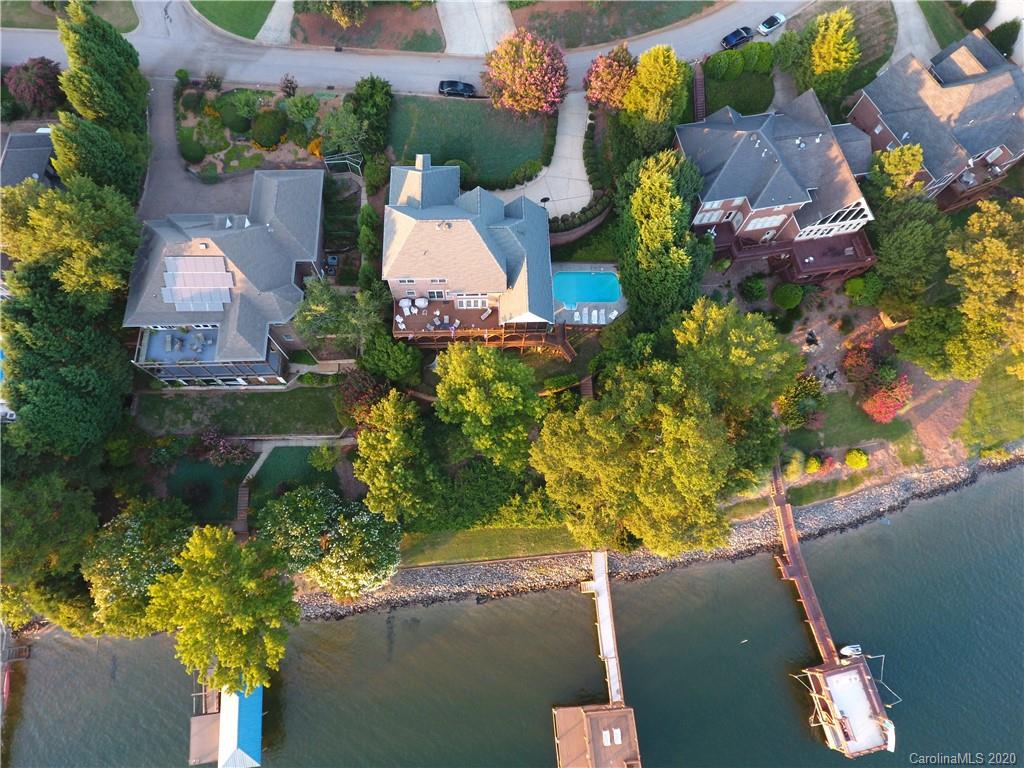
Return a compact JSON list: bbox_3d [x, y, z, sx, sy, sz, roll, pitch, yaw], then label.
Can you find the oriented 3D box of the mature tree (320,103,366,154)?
[{"bbox_3d":[-20.841,-31.408,73.686,5.400,5.500,6.000,1,69,-2],"label":"mature tree"}]

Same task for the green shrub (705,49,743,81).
[{"bbox_3d":[28.405,-42.581,79.102,5.100,2.800,4.100,1,69,-2],"label":"green shrub"}]

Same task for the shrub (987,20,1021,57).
[{"bbox_3d":[68.330,-48.040,82.300,3.300,4.200,3.800,1,70,-2],"label":"shrub"}]

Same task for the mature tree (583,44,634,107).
[{"bbox_3d":[12.380,-38.730,74.880,6.600,6.800,8.010,1,70,-2],"label":"mature tree"}]

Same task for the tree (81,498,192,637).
[{"bbox_3d":[-39.640,19.430,63.380,10.070,11.000,13.000,1,70,-2],"label":"tree"}]

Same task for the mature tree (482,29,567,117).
[{"bbox_3d":[1.521,-38.298,74.202,10.200,9.000,10.800,1,69,-2],"label":"mature tree"}]

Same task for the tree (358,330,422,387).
[{"bbox_3d":[-14.500,-2.960,70.960,7.550,6.000,6.870,1,70,-2],"label":"tree"}]

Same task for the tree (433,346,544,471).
[{"bbox_3d":[-2.415,2.828,64.015,11.400,13.000,12.500,1,69,-2],"label":"tree"}]

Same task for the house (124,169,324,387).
[{"bbox_3d":[-32.820,-13.700,70.110,20.500,14.500,24.500,1,70,-2],"label":"house"}]

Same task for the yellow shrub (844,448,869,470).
[{"bbox_3d":[39.209,8.588,67.343,2.546,1.600,2.525,0,70,0],"label":"yellow shrub"}]

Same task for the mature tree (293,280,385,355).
[{"bbox_3d":[-18.737,-6.960,64.783,9.751,7.800,8.846,0,70,0],"label":"mature tree"}]

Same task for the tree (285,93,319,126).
[{"bbox_3d":[-26.297,-34.194,74.224,4.059,4.000,4.258,0,70,0],"label":"tree"}]

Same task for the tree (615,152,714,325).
[{"bbox_3d":[16.770,-16.160,66.620,9.860,17.000,18.420,1,70,-2],"label":"tree"}]

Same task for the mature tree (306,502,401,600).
[{"bbox_3d":[-16.229,17.343,61.487,9.464,7.800,9.690,0,70,0],"label":"mature tree"}]

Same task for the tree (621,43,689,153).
[{"bbox_3d":[17.460,-34.820,72.730,8.240,11.500,11.500,1,70,-2],"label":"tree"}]

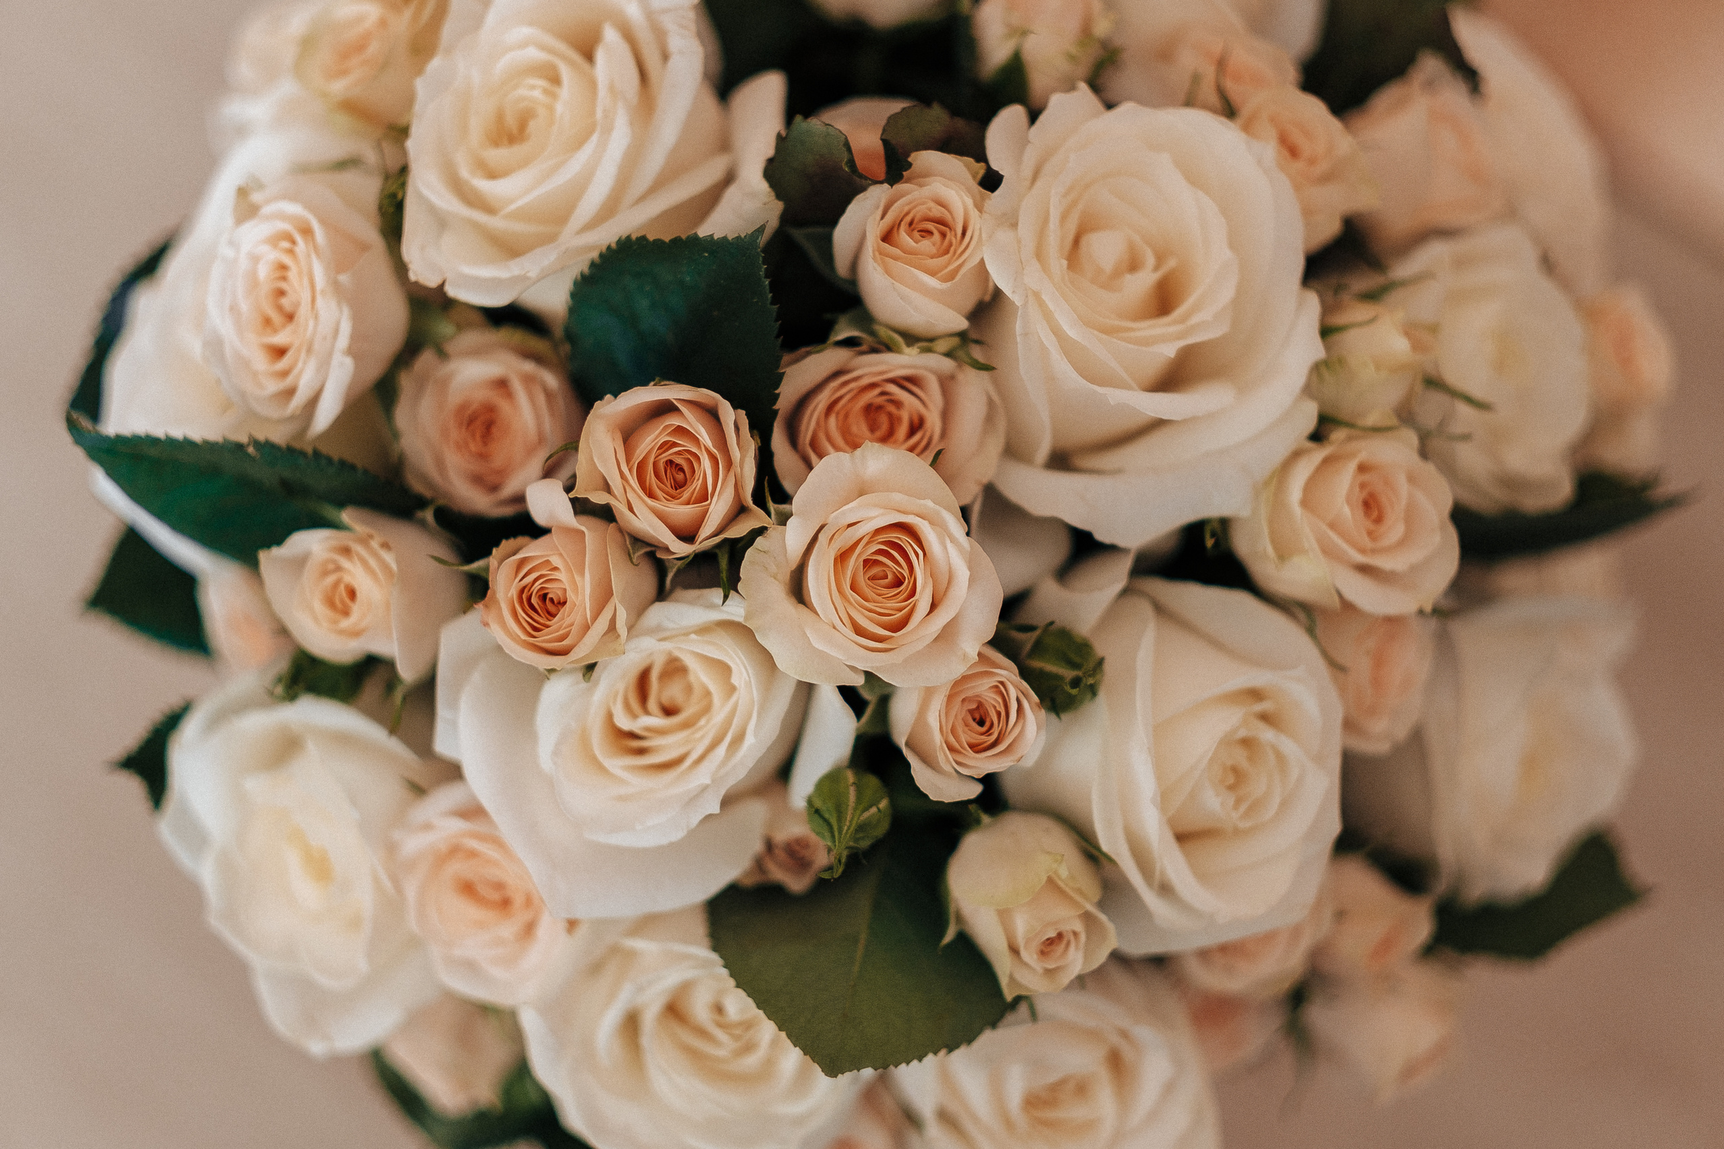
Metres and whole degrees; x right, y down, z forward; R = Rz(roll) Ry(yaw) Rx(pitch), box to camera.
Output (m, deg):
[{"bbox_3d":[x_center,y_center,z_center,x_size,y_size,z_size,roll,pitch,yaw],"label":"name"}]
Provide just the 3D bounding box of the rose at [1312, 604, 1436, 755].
[{"bbox_3d":[0.110,0.022,0.880,0.036,0.036,0.038,0,9,-27],"label":"rose"}]

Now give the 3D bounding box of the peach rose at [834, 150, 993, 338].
[{"bbox_3d":[0.010,-0.065,0.785,0.031,0.034,0.035,0,68,-5],"label":"peach rose"}]

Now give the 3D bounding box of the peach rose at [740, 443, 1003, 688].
[{"bbox_3d":[0.002,-0.002,0.840,0.053,0.051,0.040,0,-5,-5],"label":"peach rose"}]

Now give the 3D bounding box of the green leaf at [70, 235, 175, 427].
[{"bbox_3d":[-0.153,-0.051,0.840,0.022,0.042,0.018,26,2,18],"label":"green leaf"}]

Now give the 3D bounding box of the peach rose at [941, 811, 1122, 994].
[{"bbox_3d":[0.035,0.068,0.830,0.034,0.034,0.044,-4,39,-4],"label":"peach rose"}]

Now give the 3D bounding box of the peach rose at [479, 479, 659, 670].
[{"bbox_3d":[-0.056,0.000,0.778,0.034,0.036,0.035,0,16,20],"label":"peach rose"}]

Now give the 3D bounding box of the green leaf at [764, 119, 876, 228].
[{"bbox_3d":[-0.009,-0.083,0.832,0.025,0.011,0.027,-29,72,-4],"label":"green leaf"}]

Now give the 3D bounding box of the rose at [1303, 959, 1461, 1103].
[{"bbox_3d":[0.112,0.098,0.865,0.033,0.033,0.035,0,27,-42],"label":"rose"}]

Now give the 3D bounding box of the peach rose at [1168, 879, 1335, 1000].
[{"bbox_3d":[0.081,0.074,0.840,0.036,0.032,0.033,0,24,-19],"label":"peach rose"}]

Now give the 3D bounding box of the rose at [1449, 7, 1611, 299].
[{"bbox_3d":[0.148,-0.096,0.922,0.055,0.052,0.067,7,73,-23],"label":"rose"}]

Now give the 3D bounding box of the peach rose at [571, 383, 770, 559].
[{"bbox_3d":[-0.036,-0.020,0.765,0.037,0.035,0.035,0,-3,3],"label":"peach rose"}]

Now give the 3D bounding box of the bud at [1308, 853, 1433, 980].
[{"bbox_3d":[0.113,0.076,0.900,0.031,0.031,0.034,0,24,-37],"label":"bud"}]

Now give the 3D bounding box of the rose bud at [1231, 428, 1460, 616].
[{"bbox_3d":[0.097,-0.010,0.805,0.043,0.037,0.038,0,-7,-23],"label":"rose bud"}]

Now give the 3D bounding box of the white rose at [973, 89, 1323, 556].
[{"bbox_3d":[0.058,-0.052,0.820,0.073,0.058,0.077,1,69,-3],"label":"white rose"}]

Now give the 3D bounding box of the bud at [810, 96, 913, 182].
[{"bbox_3d":[0.000,-0.091,0.862,0.031,0.032,0.032,0,66,0],"label":"bud"}]

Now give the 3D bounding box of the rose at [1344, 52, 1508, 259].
[{"bbox_3d":[0.126,-0.094,0.902,0.042,0.043,0.047,7,73,-23],"label":"rose"}]

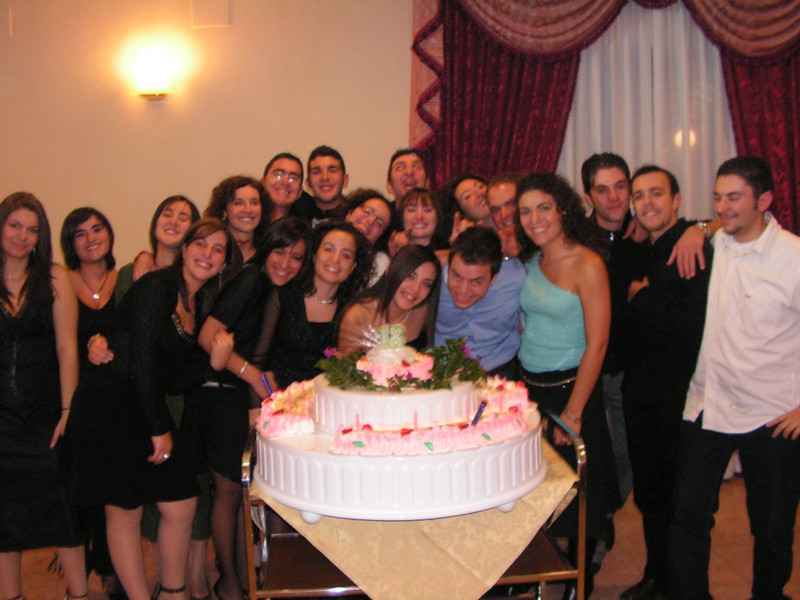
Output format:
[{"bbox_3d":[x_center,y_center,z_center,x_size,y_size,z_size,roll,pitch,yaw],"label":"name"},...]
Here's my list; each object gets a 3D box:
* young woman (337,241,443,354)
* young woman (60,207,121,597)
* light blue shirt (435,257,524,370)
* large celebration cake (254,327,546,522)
[{"bbox_3d":[-0.050,0.518,2.879,0.480,1.440,0.520,-2,8,-6],"label":"young woman"},{"bbox_3d":[-1.189,0.433,3.237,0.440,1.570,0.350,-4,8,-15],"label":"young woman"},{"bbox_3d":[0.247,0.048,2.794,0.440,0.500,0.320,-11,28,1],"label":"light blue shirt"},{"bbox_3d":[-0.004,0.285,2.325,0.812,0.420,0.812,-2,8,0],"label":"large celebration cake"}]

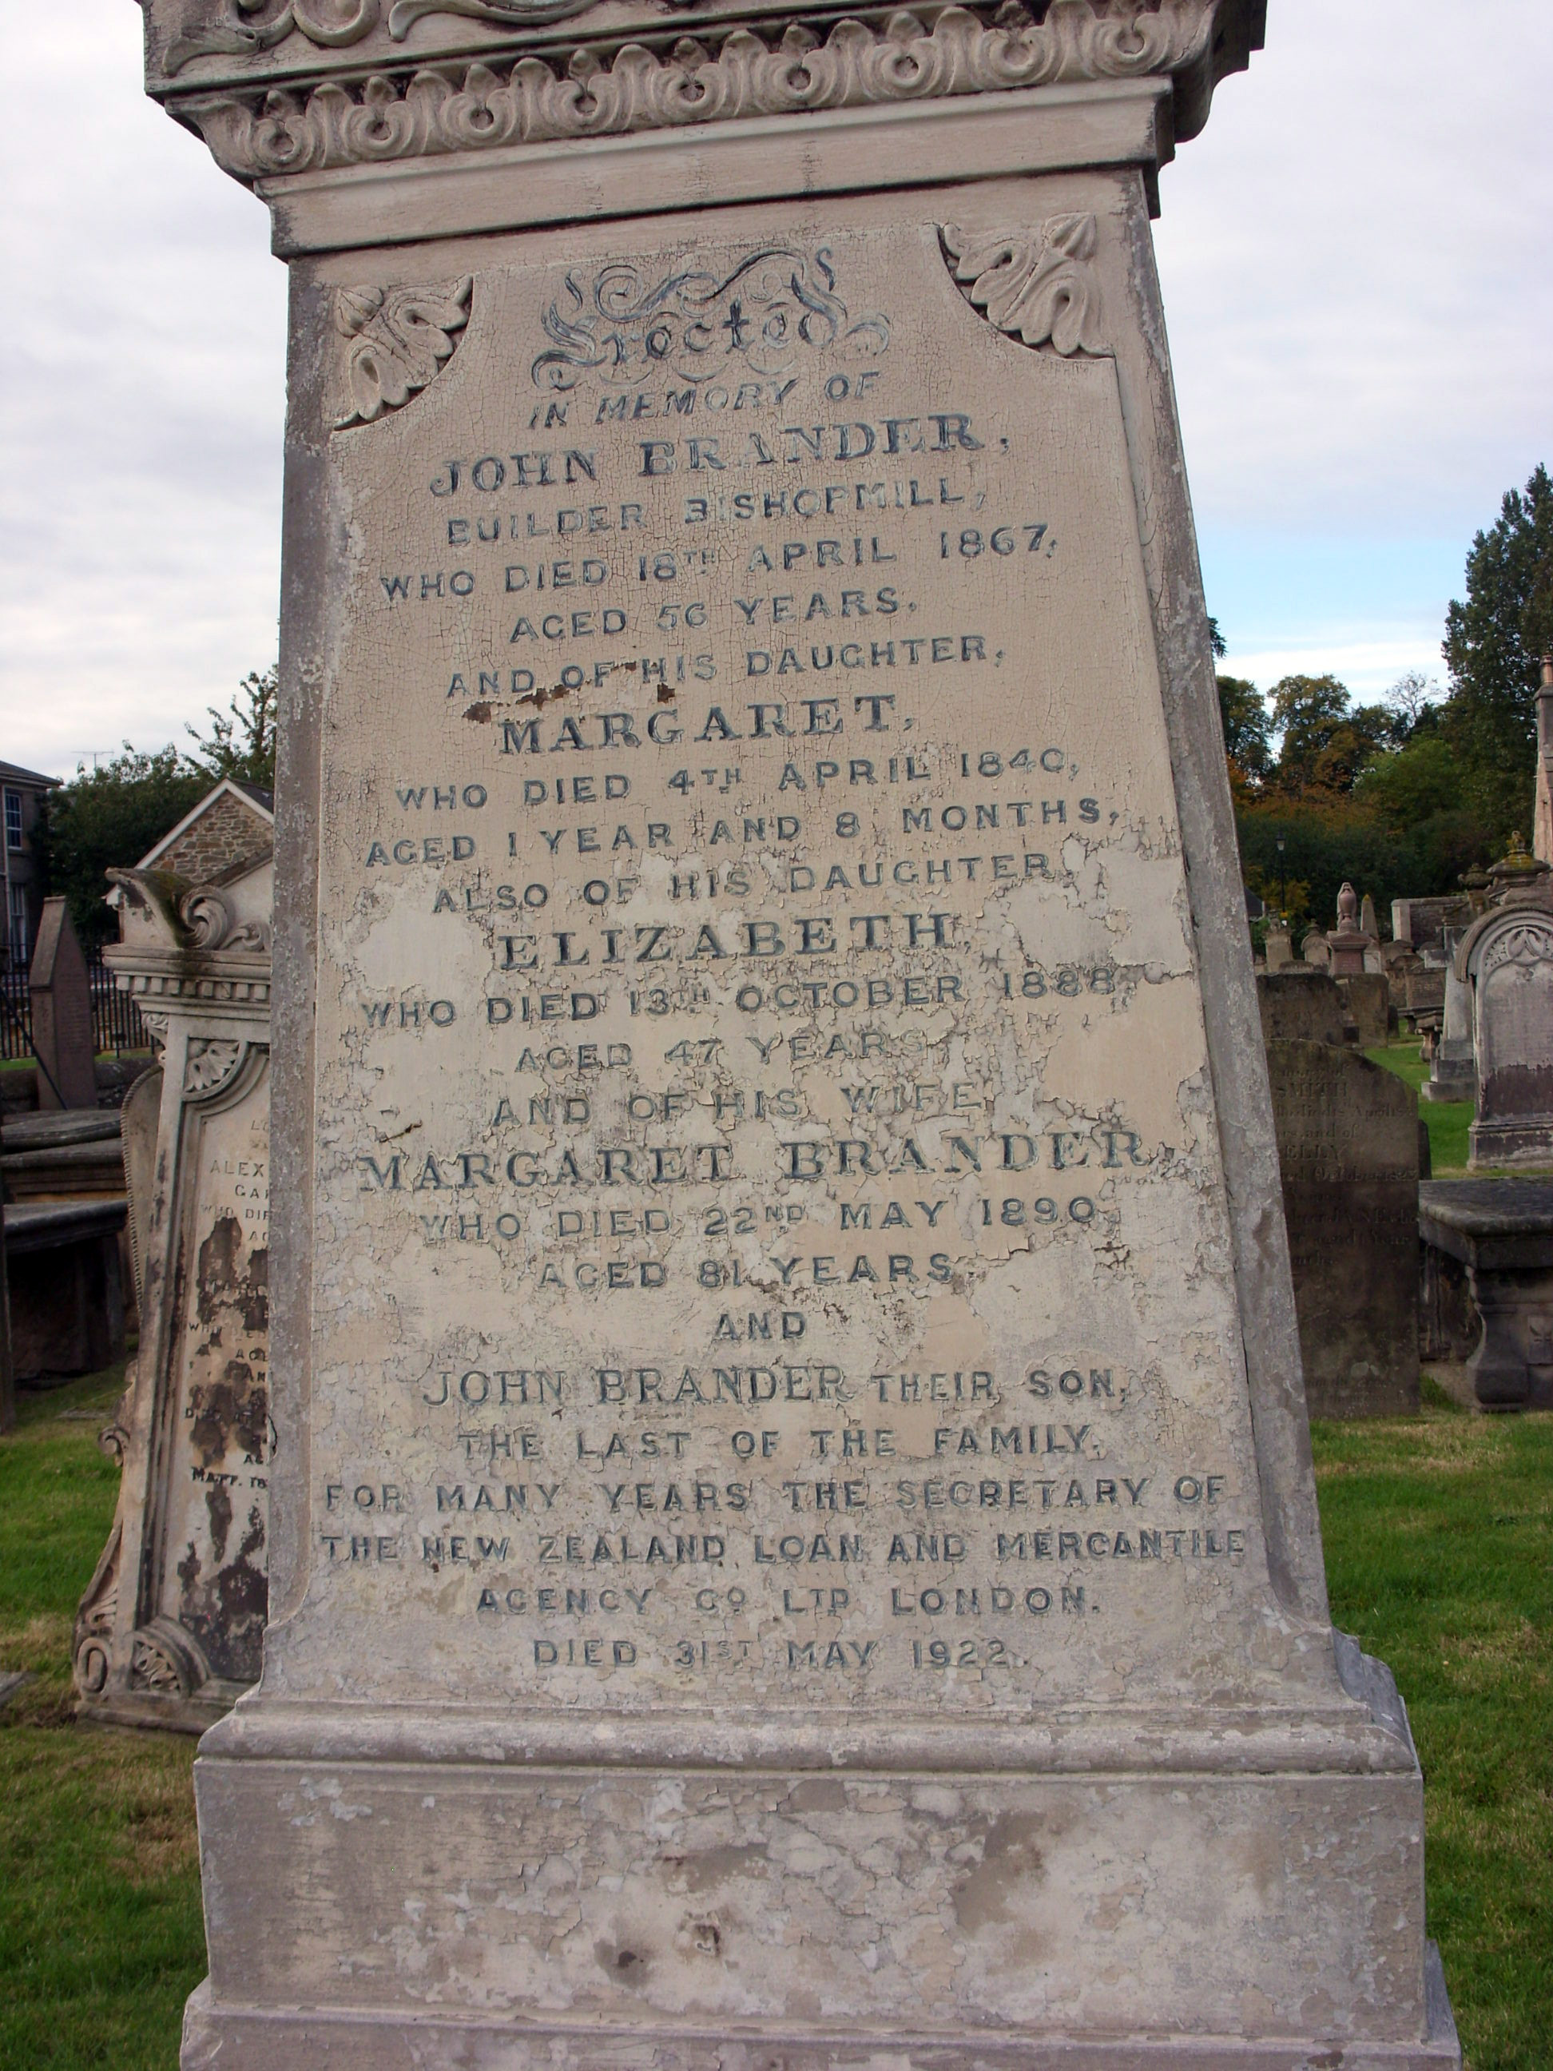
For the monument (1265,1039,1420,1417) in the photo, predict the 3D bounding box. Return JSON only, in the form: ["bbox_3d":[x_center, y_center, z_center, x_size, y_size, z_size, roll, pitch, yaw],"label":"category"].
[{"bbox_3d":[1.657,0.633,9.130,0.929,1.247,0.130,0,2,11],"label":"monument"}]

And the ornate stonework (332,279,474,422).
[{"bbox_3d":[-0.388,-0.710,2.847,0.155,0.140,0.030,-2,1,11],"label":"ornate stonework"}]

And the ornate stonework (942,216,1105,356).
[{"bbox_3d":[0.243,-0.740,2.724,0.156,0.138,0.030,-2,1,11],"label":"ornate stonework"}]

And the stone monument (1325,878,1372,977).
[{"bbox_3d":[10.665,-1.500,51.031,0.920,2.730,0.920,-2,1,11],"label":"stone monument"}]

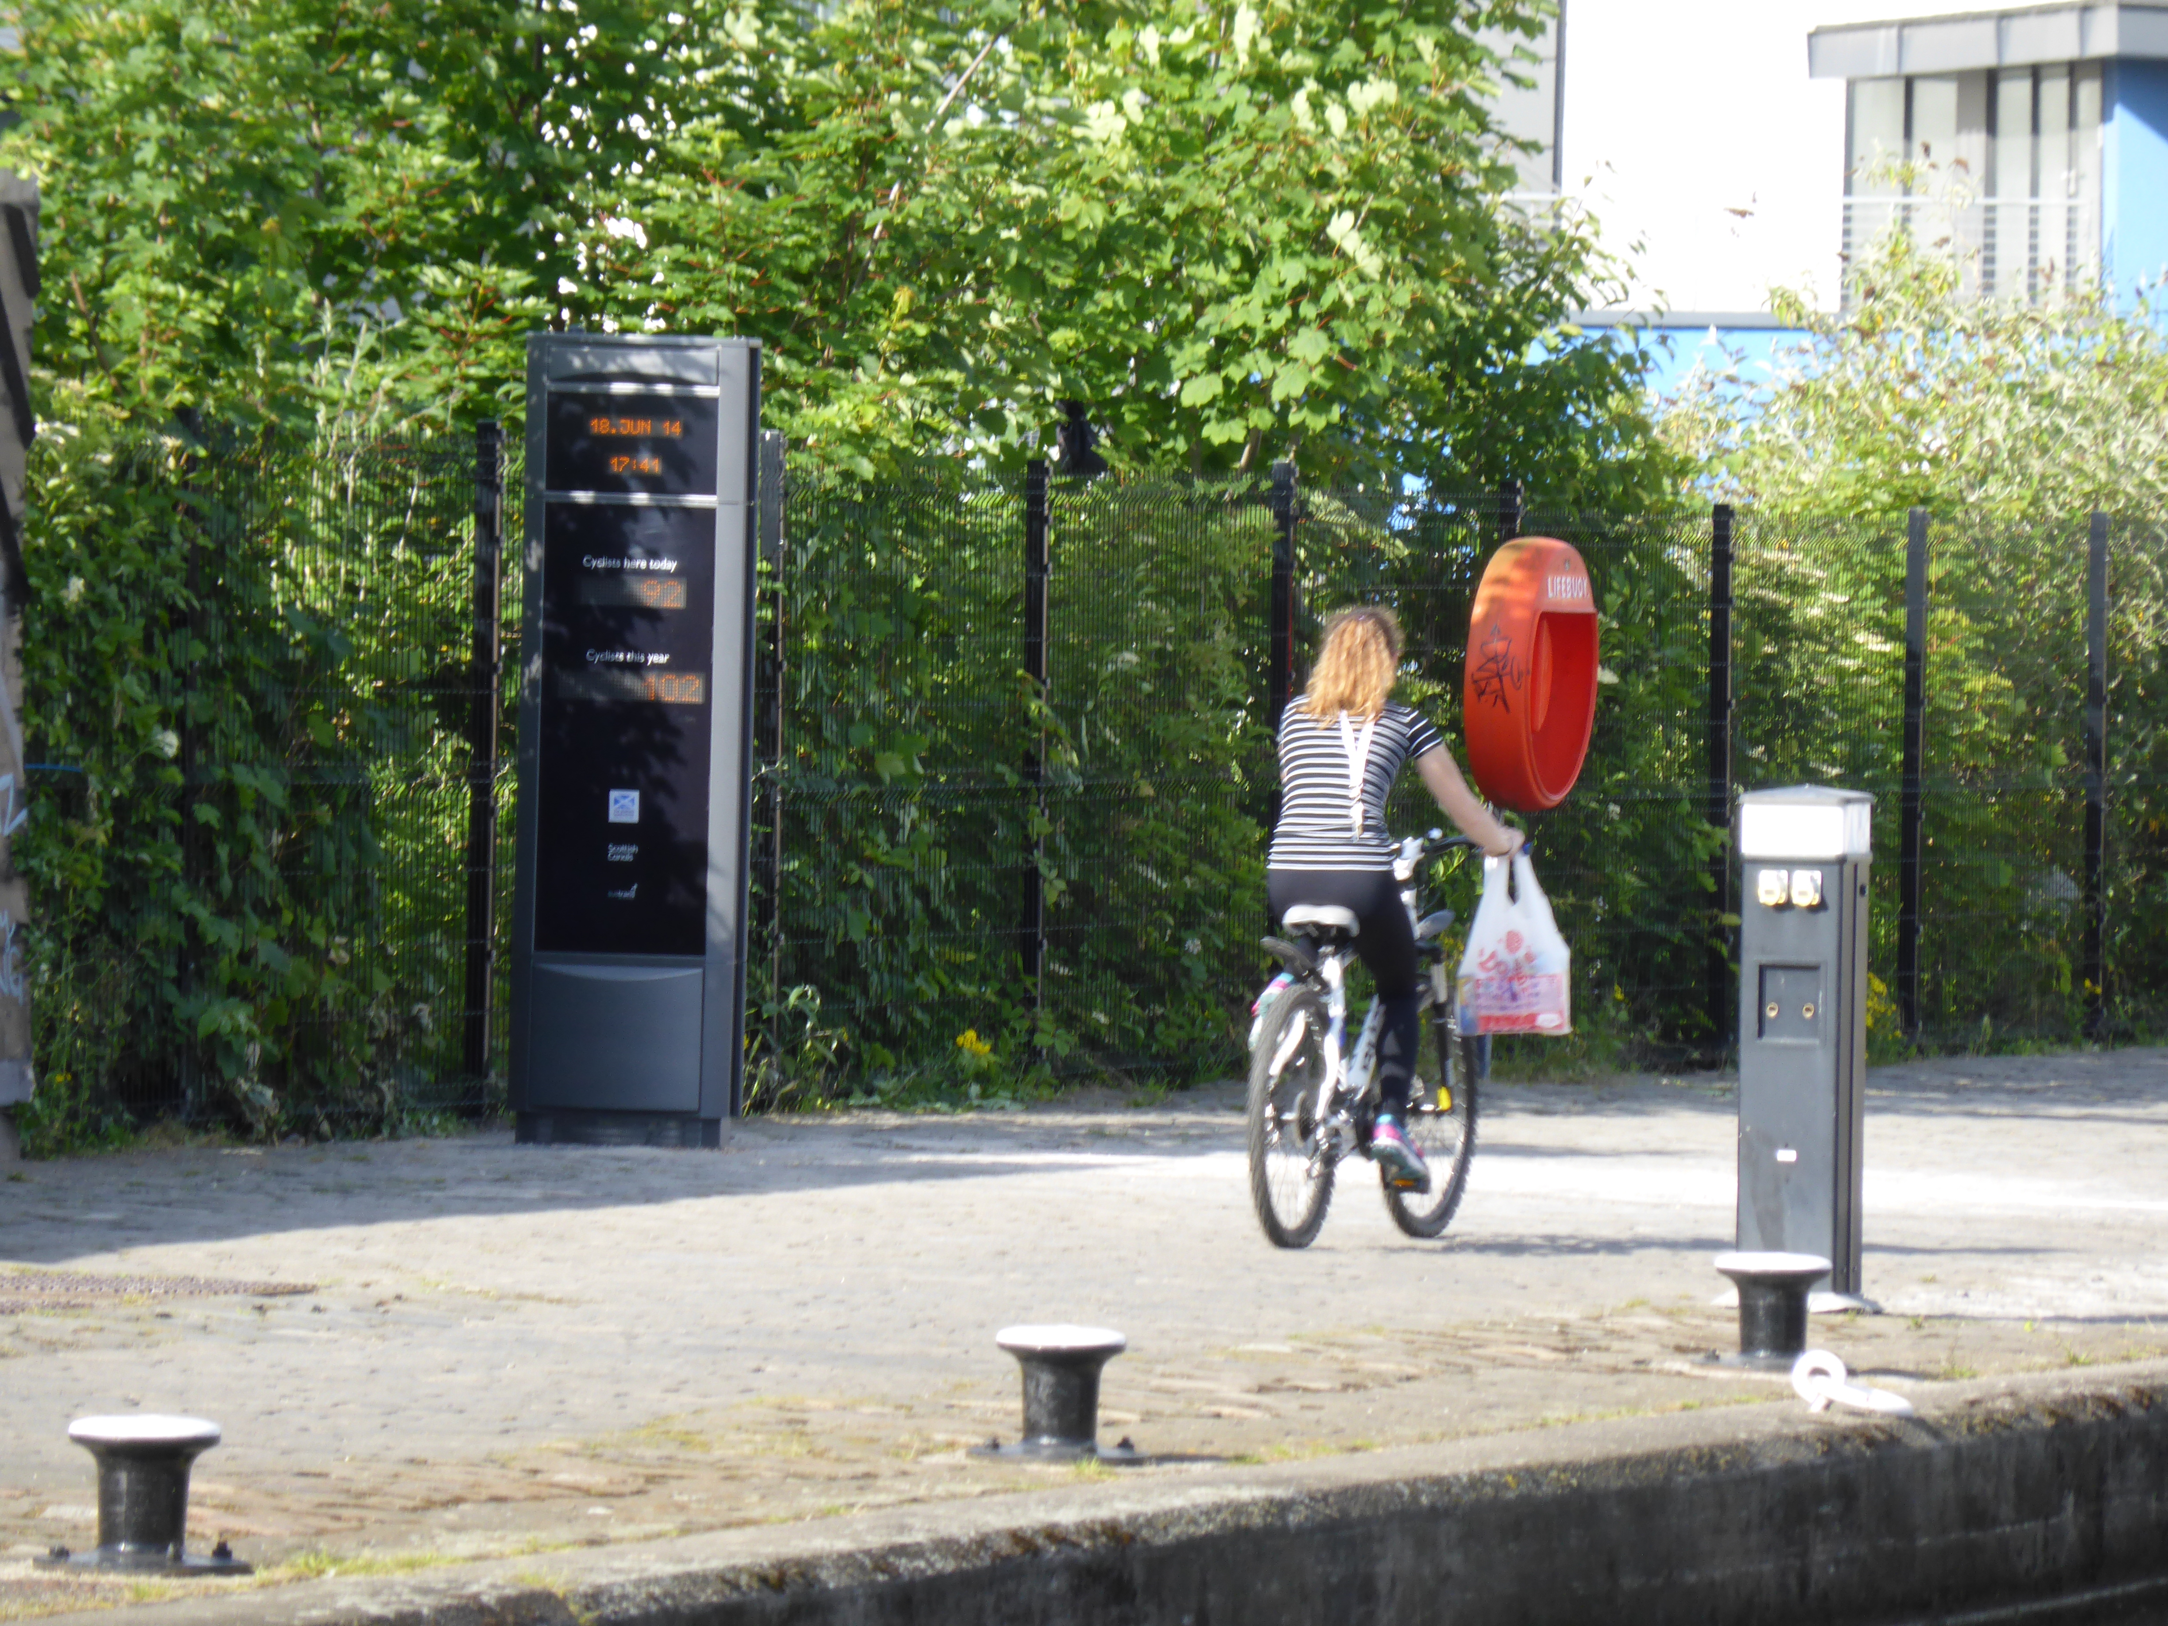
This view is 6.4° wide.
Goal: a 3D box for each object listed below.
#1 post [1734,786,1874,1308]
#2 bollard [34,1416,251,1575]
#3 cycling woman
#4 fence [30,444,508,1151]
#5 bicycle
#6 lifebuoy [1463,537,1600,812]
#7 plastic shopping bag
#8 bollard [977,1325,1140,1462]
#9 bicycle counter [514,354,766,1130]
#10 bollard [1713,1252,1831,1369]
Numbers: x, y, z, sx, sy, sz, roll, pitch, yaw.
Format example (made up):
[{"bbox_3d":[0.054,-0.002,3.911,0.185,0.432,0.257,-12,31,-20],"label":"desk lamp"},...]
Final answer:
[{"bbox_3d":[1.731,0.552,47.000,0.280,1.240,0.280,1,1,17],"label":"post"},{"bbox_3d":[-1.615,1.165,33.550,0.365,0.255,0.365,1,1,0],"label":"bollard"},{"bbox_3d":[0.740,0.218,49.900,0.550,1.500,0.800,1,1,18],"label":"cycling woman"},{"bbox_3d":[-2.180,-0.089,52.850,0.090,1.900,3.950,1,1,17],"label":"fence"},{"bbox_3d":[0.710,0.569,49.900,0.600,1.040,1.700,1,1,18],"label":"bicycle"},{"bbox_3d":[1.437,-0.444,62.800,0.230,0.880,0.830,1,1,17],"label":"lifebuoy"},{"bbox_3d":[1.101,0.334,50.100,0.270,0.470,0.150,1,1,-20],"label":"plastic shopping bag"},{"bbox_3d":[-0.043,1.141,38.600,0.360,0.255,0.360,1,1,0],"label":"bollard"},{"bbox_3d":[-1.208,-0.195,52.800,0.610,2.170,0.190,1,1,17],"label":"bicycle counter"},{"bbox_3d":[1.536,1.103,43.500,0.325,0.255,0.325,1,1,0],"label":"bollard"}]

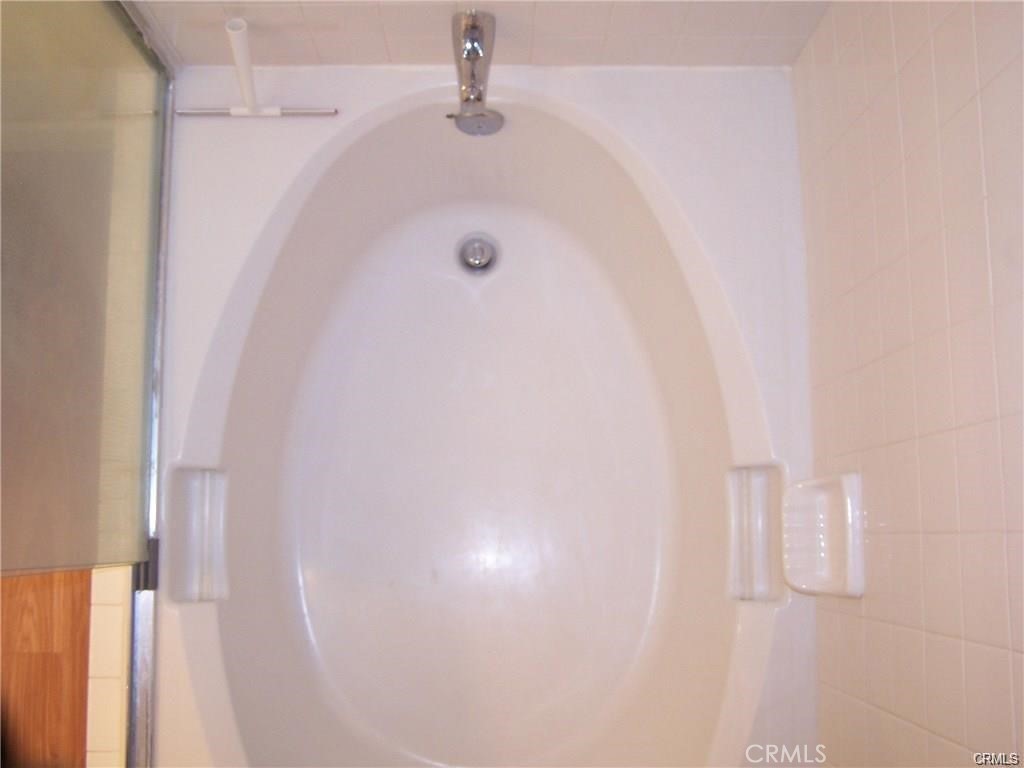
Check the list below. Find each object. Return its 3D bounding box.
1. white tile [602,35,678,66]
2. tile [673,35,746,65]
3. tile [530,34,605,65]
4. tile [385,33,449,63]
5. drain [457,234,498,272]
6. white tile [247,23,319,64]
[{"bbox_3d":[0.193,-0.514,1.817,0.108,0.108,0.010,0,83,-1],"label":"white tile"},{"bbox_3d":[0.302,-0.514,1.820,0.108,0.108,0.010,0,83,-1],"label":"tile"},{"bbox_3d":[0.083,-0.513,1.815,0.108,0.108,0.010,0,83,-1],"label":"tile"},{"bbox_3d":[-0.136,-0.512,1.810,0.108,0.108,0.010,0,83,-1],"label":"tile"},{"bbox_3d":[-0.064,-0.242,2.199,0.075,0.025,0.075,0,83,-1],"label":"drain"},{"bbox_3d":[-0.355,-0.511,1.806,0.108,0.108,0.010,0,83,-1],"label":"white tile"}]

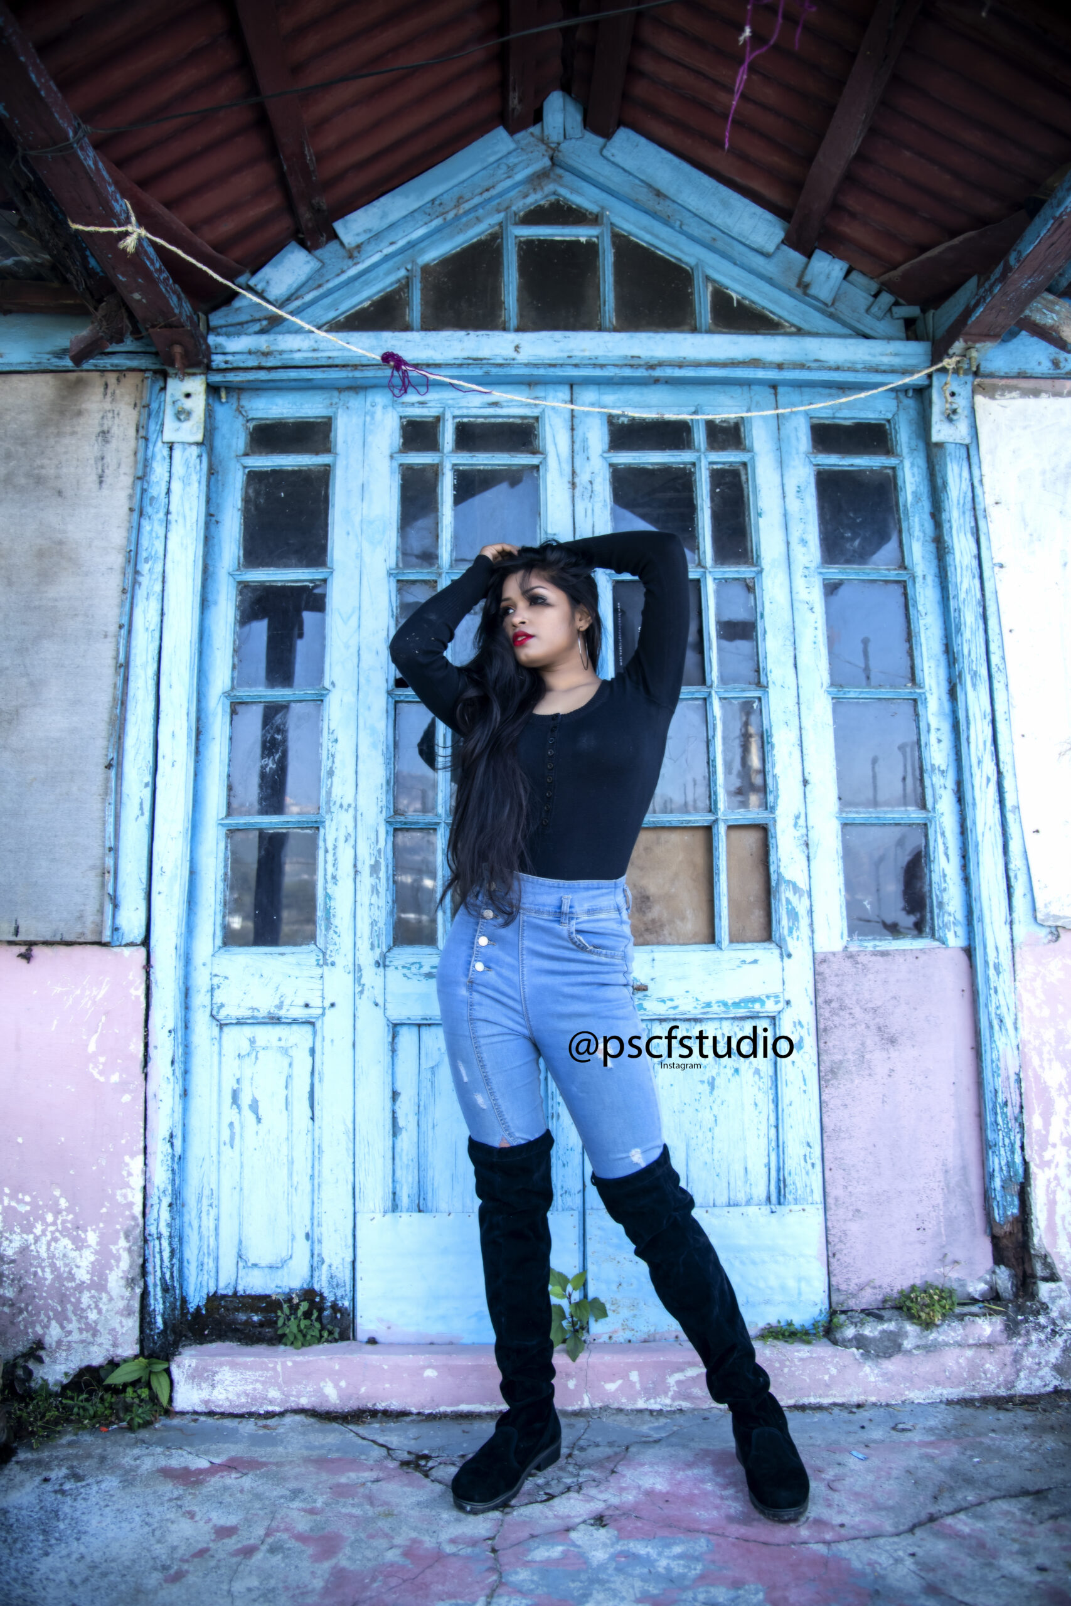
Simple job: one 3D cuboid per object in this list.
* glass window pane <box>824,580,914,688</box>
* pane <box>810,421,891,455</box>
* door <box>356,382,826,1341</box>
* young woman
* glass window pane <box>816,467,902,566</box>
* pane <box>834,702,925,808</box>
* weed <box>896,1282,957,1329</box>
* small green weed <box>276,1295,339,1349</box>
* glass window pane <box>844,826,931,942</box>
[{"bbox_3d":[0.764,-0.387,2.453,0.192,0.256,0.020,-1,-10,-1],"label":"glass window pane"},{"bbox_3d":[0.750,-0.864,2.535,0.187,0.084,0.020,-1,-10,-1],"label":"pane"},{"bbox_3d":[0.101,0.055,2.344,0.952,2.076,0.075,0,-9,-1],"label":"door"},{"bbox_3d":[0.105,0.292,1.863,0.639,1.636,0.377,-4,-10,18],"label":"young woman"},{"bbox_3d":[0.757,-0.668,2.502,0.189,0.244,0.020,-1,-10,-1],"label":"glass window pane"},{"bbox_3d":[0.771,-0.109,2.405,0.194,0.252,0.020,-1,-10,-1],"label":"pane"},{"bbox_3d":[0.783,1.004,2.142,0.120,0.074,0.090,-1,-10,-1],"label":"weed"},{"bbox_3d":[-0.452,1.030,2.126,0.122,0.087,0.080,-1,-10,-1],"label":"small green weed"},{"bbox_3d":[0.775,0.172,2.357,0.187,0.253,0.020,-1,-10,-1],"label":"glass window pane"}]

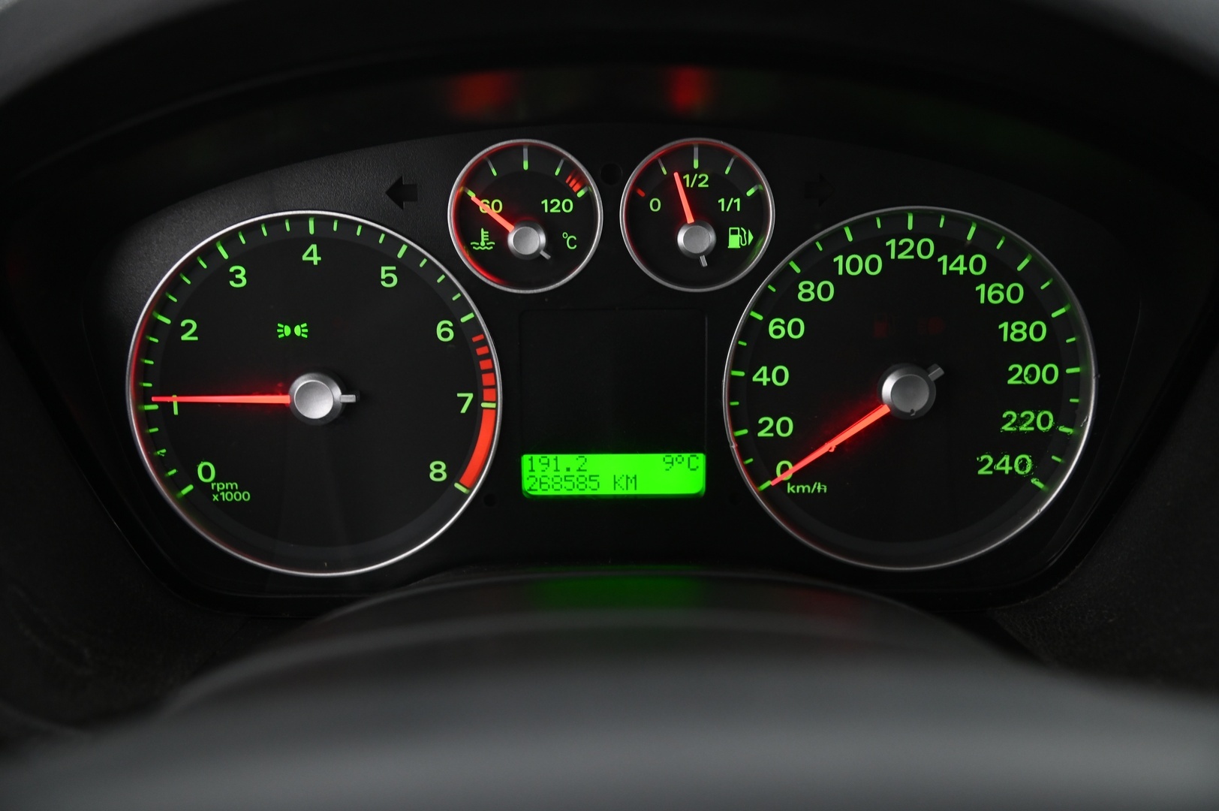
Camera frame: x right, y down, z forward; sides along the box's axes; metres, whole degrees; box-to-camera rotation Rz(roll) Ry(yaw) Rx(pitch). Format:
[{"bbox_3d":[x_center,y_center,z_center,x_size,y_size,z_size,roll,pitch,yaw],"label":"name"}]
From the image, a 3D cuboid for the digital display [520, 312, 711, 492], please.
[{"bbox_3d":[0.001,-0.002,0.391,0.053,0.055,0.008,0,12,0],"label":"digital display"}]

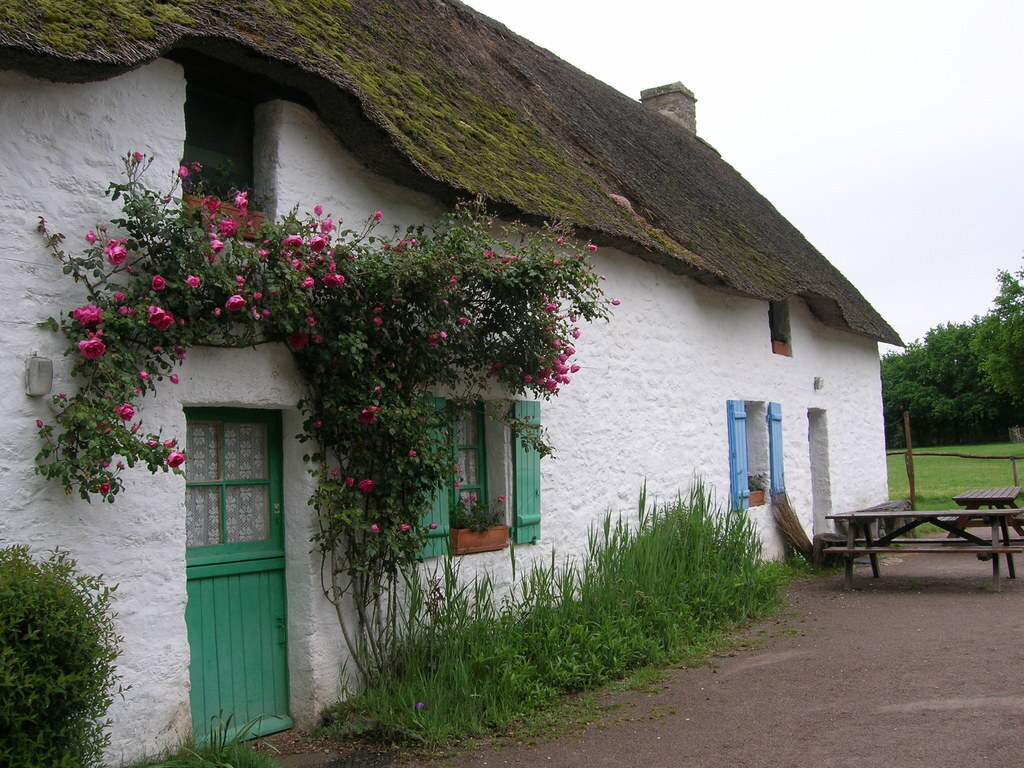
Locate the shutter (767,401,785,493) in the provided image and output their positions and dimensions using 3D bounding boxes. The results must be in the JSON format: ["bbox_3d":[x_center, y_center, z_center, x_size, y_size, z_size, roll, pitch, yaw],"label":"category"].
[{"bbox_3d":[3.389,0.869,12.895,0.060,1.230,0.380,-4,-4,35],"label":"shutter"}]

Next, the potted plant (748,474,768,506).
[{"bbox_3d":[2.957,1.304,12.507,0.240,0.420,0.550,-4,-4,35],"label":"potted plant"}]

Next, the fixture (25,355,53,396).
[{"bbox_3d":[-2.176,-0.032,4.626,0.075,0.188,0.105,-4,-4,35],"label":"fixture"}]

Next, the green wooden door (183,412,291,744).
[{"bbox_3d":[-1.679,1.121,5.952,0.080,1.930,0.860,-4,-4,35],"label":"green wooden door"}]

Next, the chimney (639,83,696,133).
[{"bbox_3d":[2.864,-4.895,18.302,0.800,0.900,0.630,-4,-4,35],"label":"chimney"}]

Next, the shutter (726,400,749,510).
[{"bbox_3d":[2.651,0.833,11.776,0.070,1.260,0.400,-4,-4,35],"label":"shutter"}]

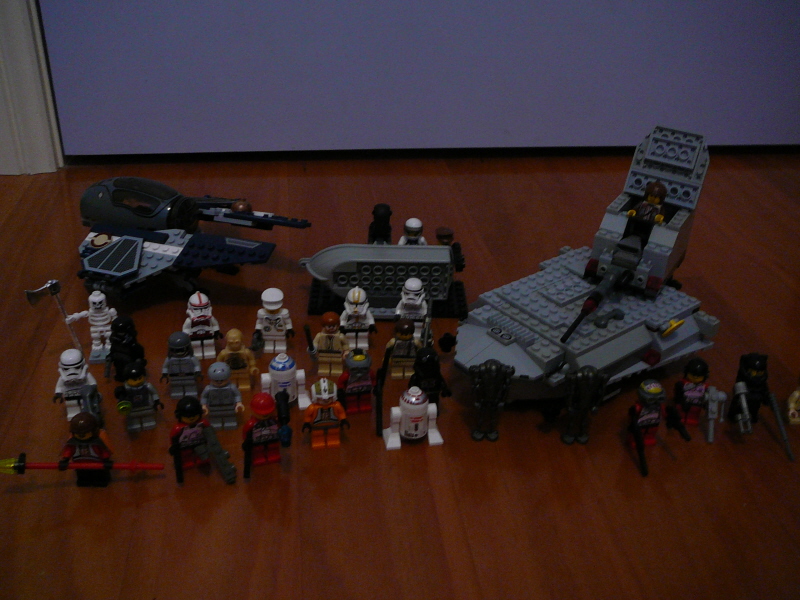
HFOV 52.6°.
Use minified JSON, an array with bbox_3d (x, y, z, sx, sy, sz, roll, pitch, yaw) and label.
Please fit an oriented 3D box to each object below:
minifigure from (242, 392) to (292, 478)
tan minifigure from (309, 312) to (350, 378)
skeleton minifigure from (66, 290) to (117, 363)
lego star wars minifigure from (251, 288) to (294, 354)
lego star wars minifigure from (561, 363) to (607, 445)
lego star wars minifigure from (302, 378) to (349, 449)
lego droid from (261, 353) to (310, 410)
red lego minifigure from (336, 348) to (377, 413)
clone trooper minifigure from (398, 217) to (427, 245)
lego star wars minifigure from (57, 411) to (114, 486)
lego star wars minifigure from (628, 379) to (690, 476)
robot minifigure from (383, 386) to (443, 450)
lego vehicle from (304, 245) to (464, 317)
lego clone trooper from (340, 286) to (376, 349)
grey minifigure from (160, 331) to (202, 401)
[{"bbox_3d":[-0.071,0.070,0.425,0.027,0.042,0.025,-9,32,-19],"label":"minifigure"},{"bbox_3d":[-0.045,0.029,0.512,0.026,0.042,0.016,0,25,-1],"label":"tan minifigure"},{"bbox_3d":[-0.190,0.017,0.498,0.032,0.044,0.015,-1,29,-5],"label":"skeleton minifigure"},{"bbox_3d":[-0.081,0.014,0.510,0.028,0.043,0.017,-1,29,-5],"label":"lego star wars minifigure"},{"bbox_3d":[0.100,0.058,0.446,0.025,0.047,0.015,3,25,5],"label":"lego star wars minifigure"},{"bbox_3d":[-0.041,0.061,0.442,0.026,0.043,0.015,-1,25,-4],"label":"lego star wars minifigure"},{"bbox_3d":[-0.068,0.045,0.472,0.033,0.037,0.018,-5,31,-14],"label":"lego droid"},{"bbox_3d":[-0.024,0.047,0.467,0.025,0.042,0.017,-8,32,-18],"label":"red lego minifigure"},{"bbox_3d":[0.009,-0.043,0.624,0.025,0.042,0.015,1,29,-3],"label":"clone trooper minifigure"},{"bbox_3d":[-0.156,0.075,0.404,0.026,0.042,0.018,0,29,-3],"label":"lego star wars minifigure"},{"bbox_3d":[0.143,0.067,0.439,0.032,0.042,0.032,-3,29,-10],"label":"lego star wars minifigure"},{"bbox_3d":[0.007,0.062,0.449,0.033,0.037,0.018,-5,31,-13],"label":"robot minifigure"},{"bbox_3d":[-0.009,-0.021,0.579,0.119,0.046,0.050,1,30,-3],"label":"lego vehicle"},{"bbox_3d":[-0.029,0.013,0.544,0.025,0.043,0.015,0,25,-1],"label":"lego clone trooper"},{"bbox_3d":[-0.128,0.039,0.473,0.025,0.042,0.015,-2,31,-9],"label":"grey minifigure"}]

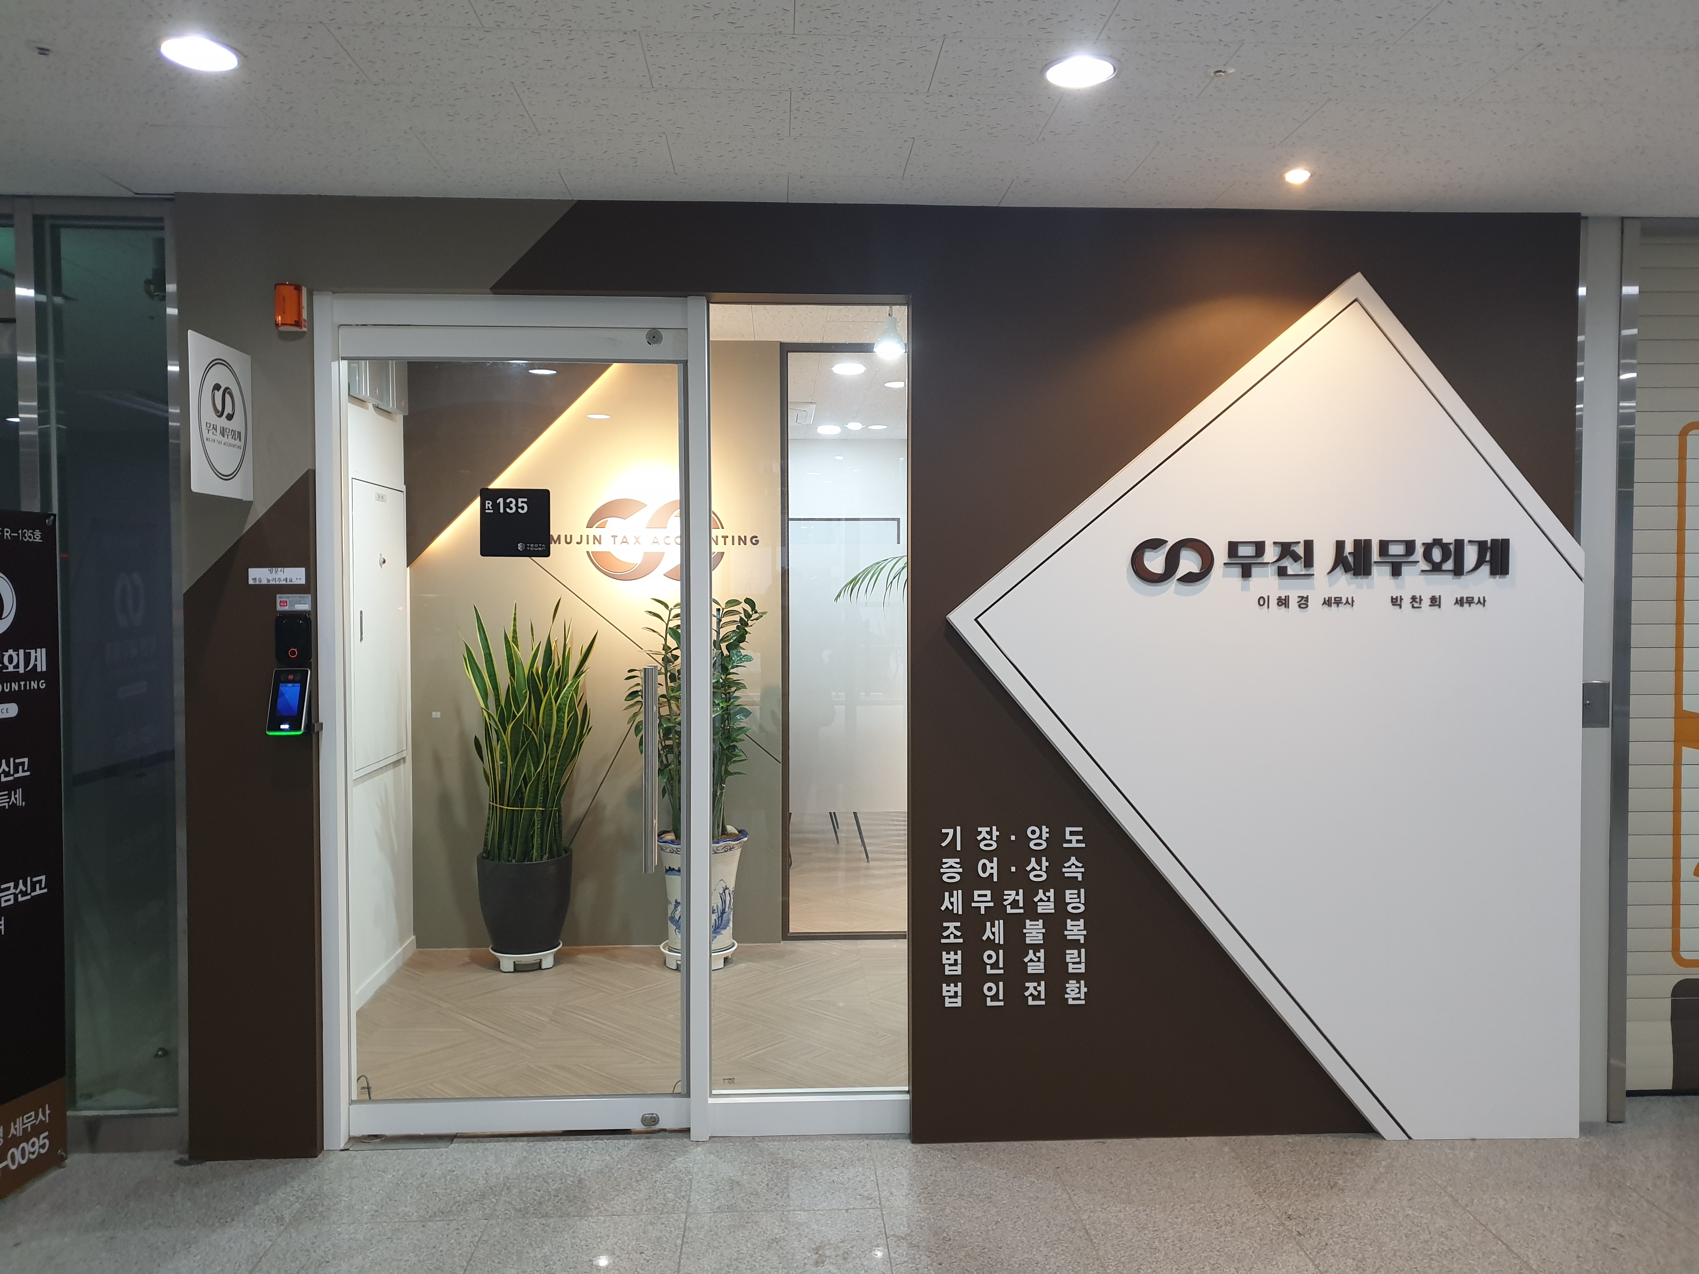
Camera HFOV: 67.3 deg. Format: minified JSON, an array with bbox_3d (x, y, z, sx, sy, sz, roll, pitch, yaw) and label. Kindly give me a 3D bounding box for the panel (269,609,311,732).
[{"bbox_3d":[-1.545,0.101,3.527,0.106,0.330,0.085,0,2,-3],"label":"panel"}]

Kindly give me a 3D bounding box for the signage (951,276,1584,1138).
[{"bbox_3d":[1.217,0.220,3.696,1.875,2.517,0.050,0,2,-3],"label":"signage"}]

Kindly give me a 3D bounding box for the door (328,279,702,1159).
[{"bbox_3d":[-0.956,0.250,3.696,1.105,2.437,0.090,0,2,-3],"label":"door"}]

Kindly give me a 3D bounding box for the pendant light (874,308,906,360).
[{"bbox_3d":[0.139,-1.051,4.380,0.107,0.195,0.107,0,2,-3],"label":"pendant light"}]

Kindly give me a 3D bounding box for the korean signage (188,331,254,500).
[{"bbox_3d":[-1.647,-0.568,3.354,0.020,0.400,0.375,0,2,-3],"label":"korean signage"}]

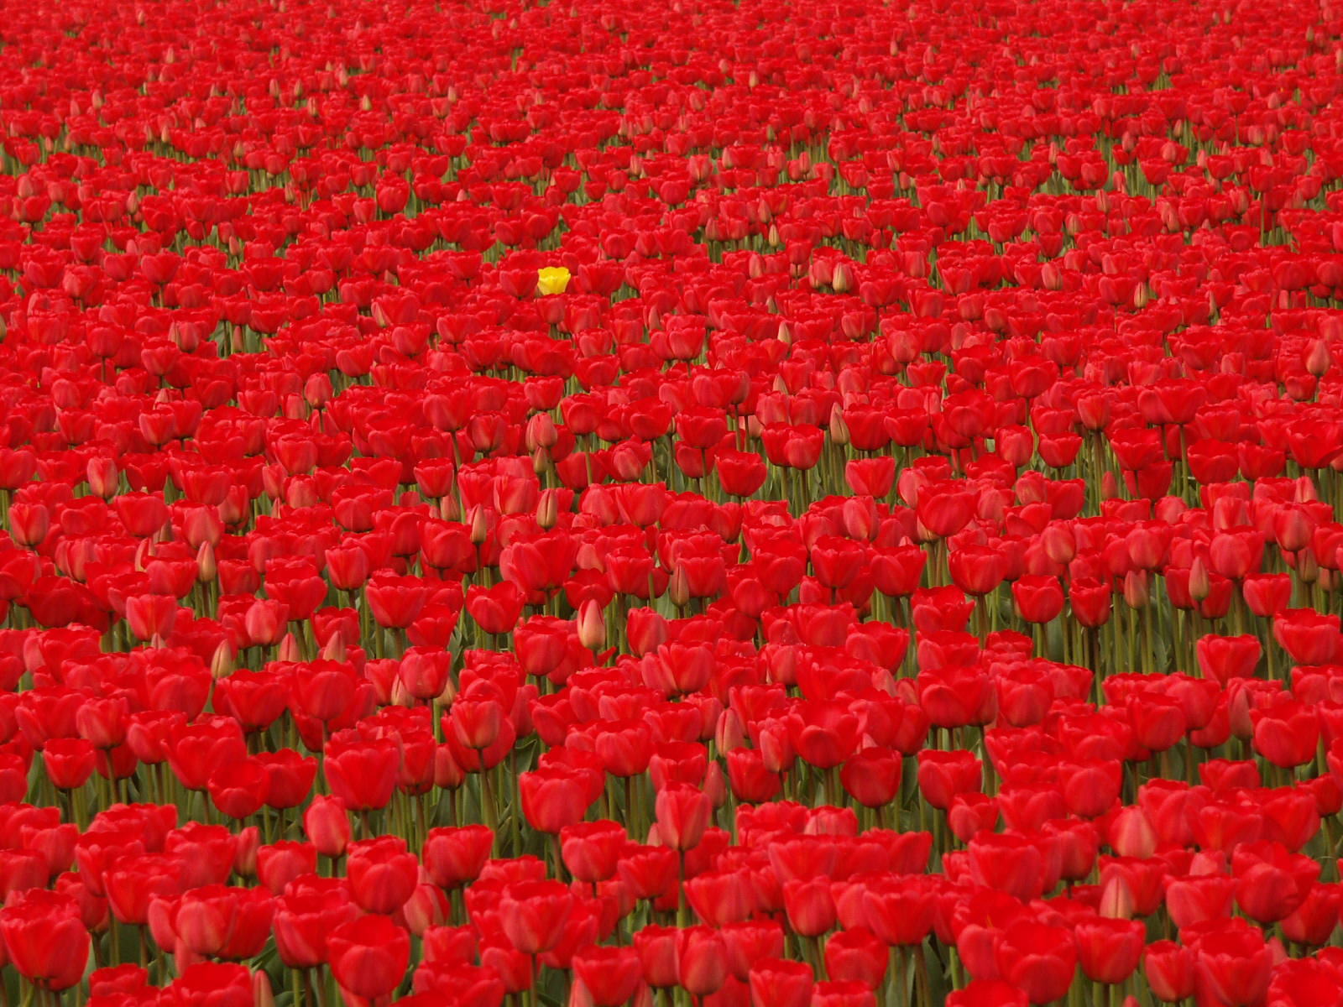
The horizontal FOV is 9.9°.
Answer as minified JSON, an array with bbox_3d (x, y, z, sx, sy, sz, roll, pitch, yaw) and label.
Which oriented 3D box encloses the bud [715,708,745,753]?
[{"bbox_3d":[0.067,0.259,8.737,0.033,0.055,0.033,7,6,0],"label":"bud"}]

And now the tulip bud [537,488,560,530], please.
[{"bbox_3d":[-0.177,0.008,11.078,0.031,0.060,0.031,3,6,0],"label":"tulip bud"}]

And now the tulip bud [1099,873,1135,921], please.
[{"bbox_3d":[0.434,0.390,7.521,0.034,0.052,0.034,0,6,0],"label":"tulip bud"}]

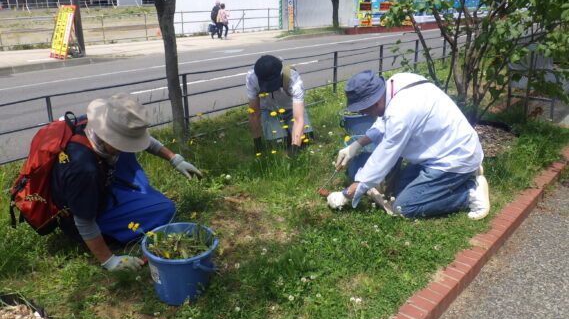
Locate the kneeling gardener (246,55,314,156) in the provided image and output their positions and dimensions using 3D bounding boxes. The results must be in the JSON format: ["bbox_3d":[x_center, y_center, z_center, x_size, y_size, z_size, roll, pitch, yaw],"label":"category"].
[{"bbox_3d":[-0.027,-0.515,3.967,0.560,0.780,0.680,1,17,5],"label":"kneeling gardener"}]

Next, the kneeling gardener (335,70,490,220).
[{"bbox_3d":[0.753,-0.131,2.739,0.860,0.770,0.560,4,17,17],"label":"kneeling gardener"}]

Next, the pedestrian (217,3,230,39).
[{"bbox_3d":[-2.770,-6.266,20.900,0.420,1.580,0.480,-16,22,-42],"label":"pedestrian"}]

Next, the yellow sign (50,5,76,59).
[{"bbox_3d":[-5.961,-3.449,12.500,0.660,1.420,0.500,10,19,31],"label":"yellow sign"}]

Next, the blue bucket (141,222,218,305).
[{"bbox_3d":[-0.443,0.441,1.935,0.320,0.260,0.320,-1,16,0],"label":"blue bucket"}]

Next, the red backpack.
[{"bbox_3d":[-1.200,0.072,2.360,0.220,0.520,0.290,29,24,12],"label":"red backpack"}]

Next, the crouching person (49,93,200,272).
[{"bbox_3d":[-0.810,0.038,2.428,0.680,0.750,0.680,6,18,21],"label":"crouching person"}]

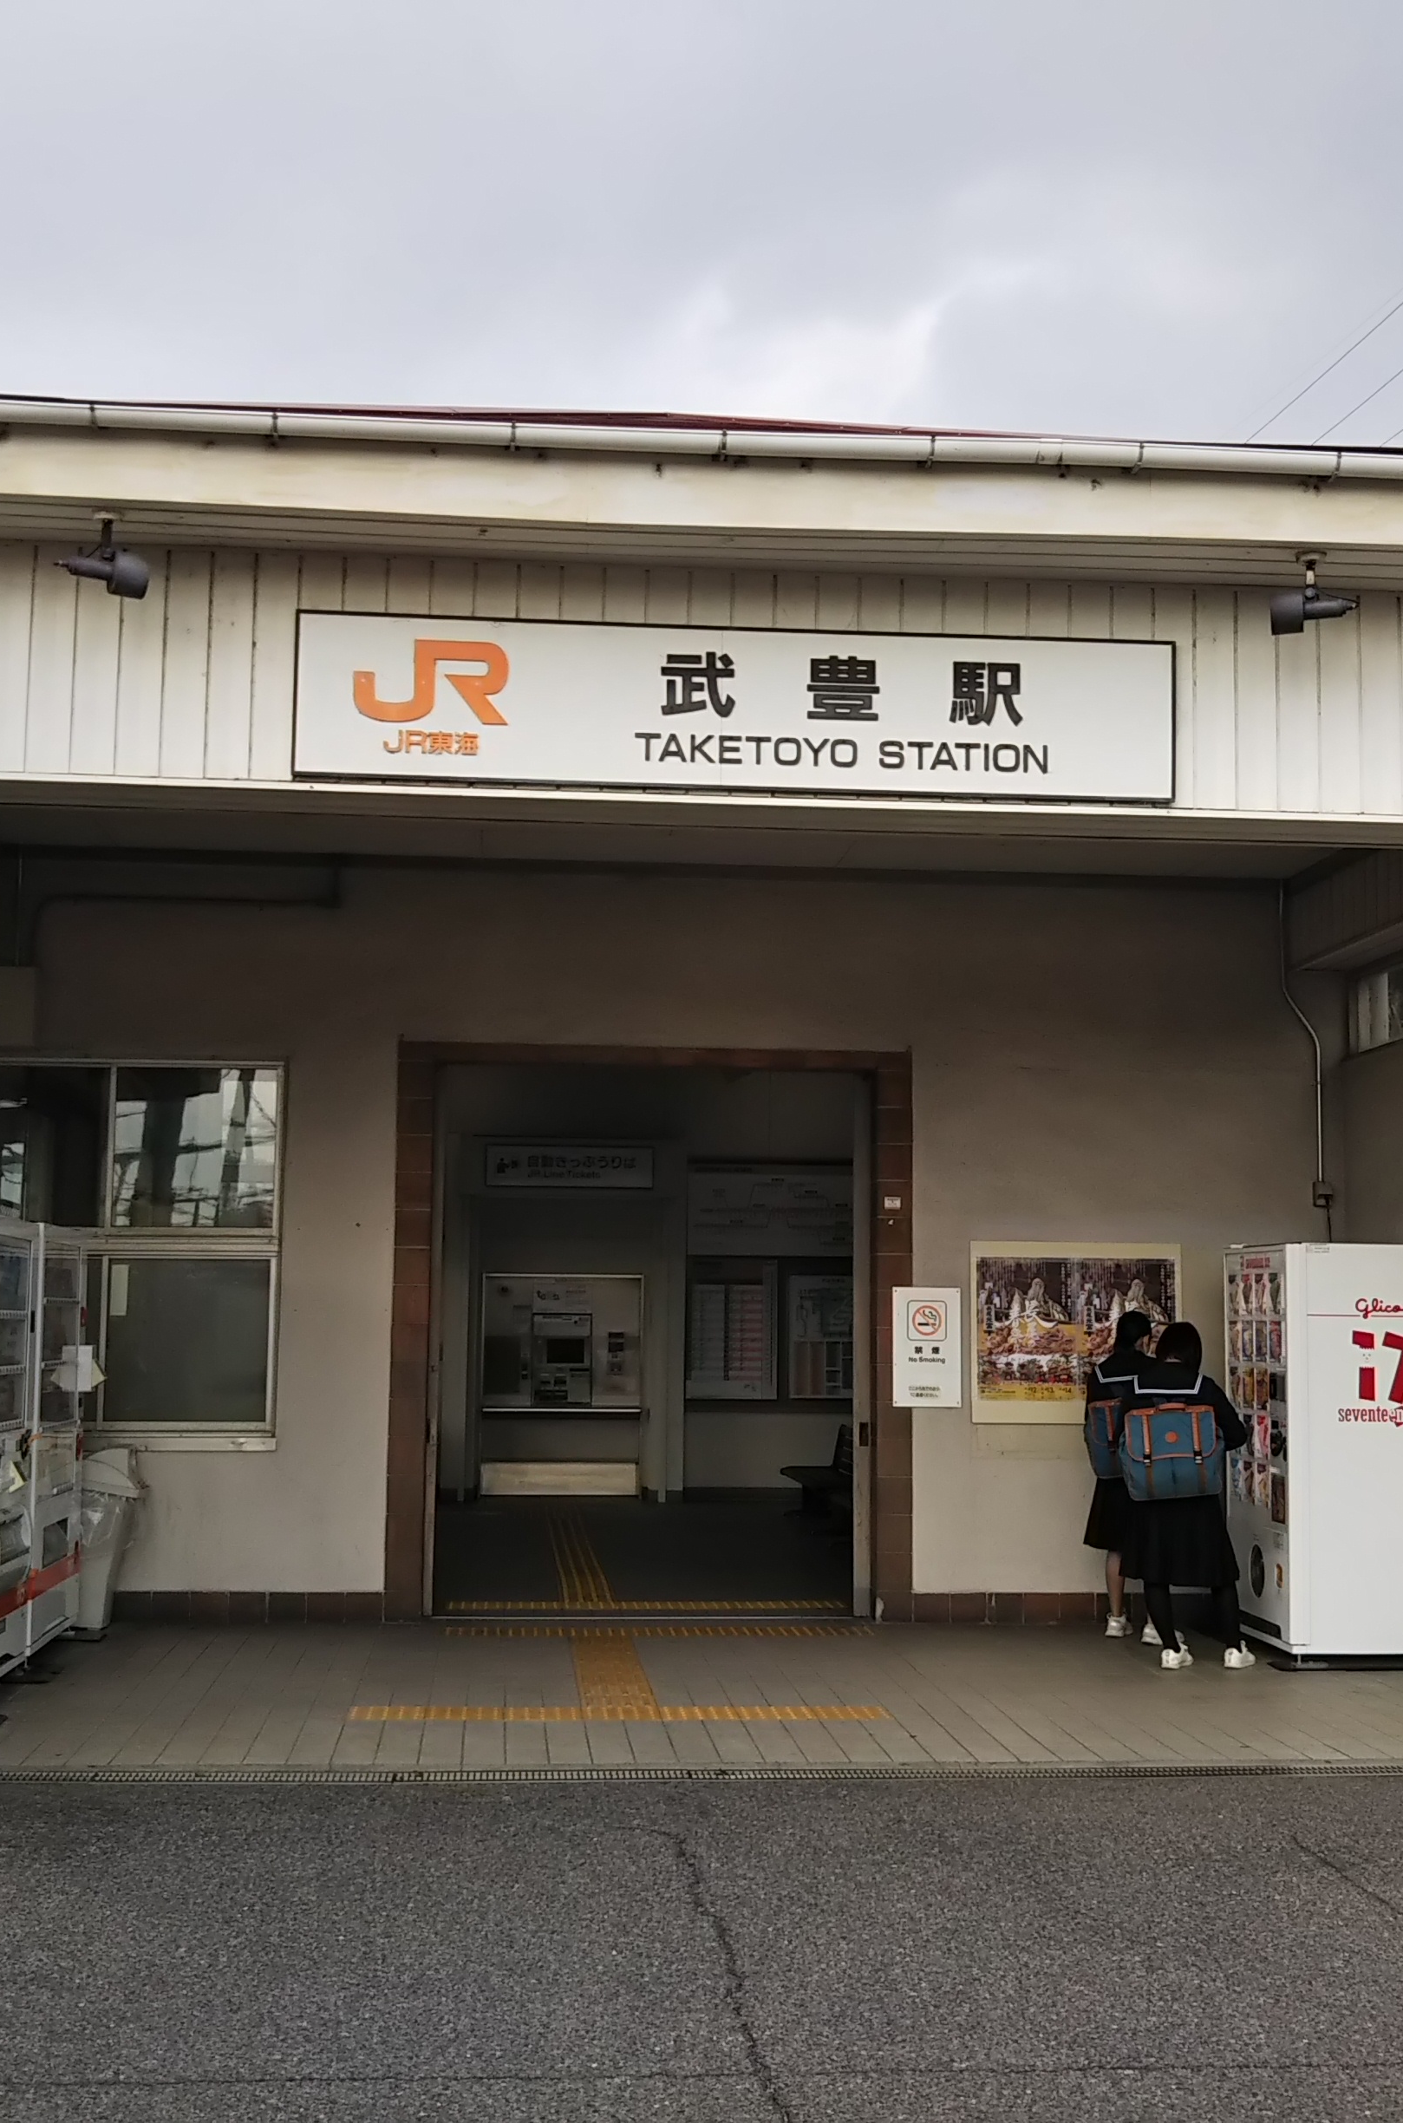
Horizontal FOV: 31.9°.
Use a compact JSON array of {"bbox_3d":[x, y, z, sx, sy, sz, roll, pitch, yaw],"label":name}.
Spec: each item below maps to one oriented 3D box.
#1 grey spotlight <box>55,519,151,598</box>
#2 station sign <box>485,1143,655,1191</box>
[{"bbox_3d":[-2.043,-1.726,8.369,0.310,0.276,0.150,4,-7,-29],"label":"grey spotlight"},{"bbox_3d":[-1.052,0.850,19.712,1.363,0.341,0.080,1,-6,-5],"label":"station sign"}]

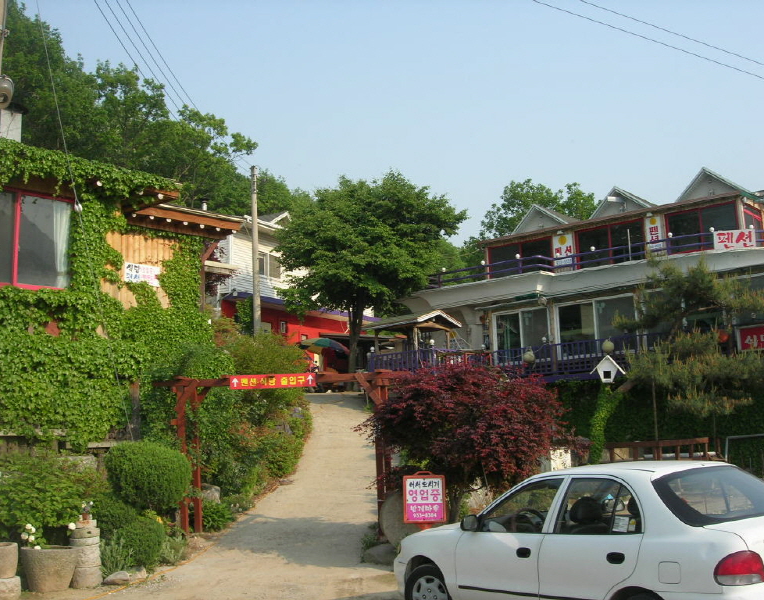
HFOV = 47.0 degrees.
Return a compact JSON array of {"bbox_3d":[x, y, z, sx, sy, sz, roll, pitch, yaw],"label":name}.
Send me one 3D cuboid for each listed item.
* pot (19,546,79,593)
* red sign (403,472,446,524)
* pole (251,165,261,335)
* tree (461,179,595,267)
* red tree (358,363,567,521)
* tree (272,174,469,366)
[{"bbox_3d":[-3.722,3.002,9.800,0.670,0.509,0.600,-1,-9,0],"label":"pot"},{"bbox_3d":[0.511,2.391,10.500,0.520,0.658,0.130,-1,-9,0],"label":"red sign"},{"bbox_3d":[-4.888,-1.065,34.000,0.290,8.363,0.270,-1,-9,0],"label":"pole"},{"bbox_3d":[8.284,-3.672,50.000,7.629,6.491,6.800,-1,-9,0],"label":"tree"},{"bbox_3d":[1.300,2.217,13.200,3.307,2.555,3.000,-1,-9,0],"label":"red tree"},{"bbox_3d":[-0.485,-0.906,37.000,8.089,9.100,7.600,-1,-9,0],"label":"tree"}]

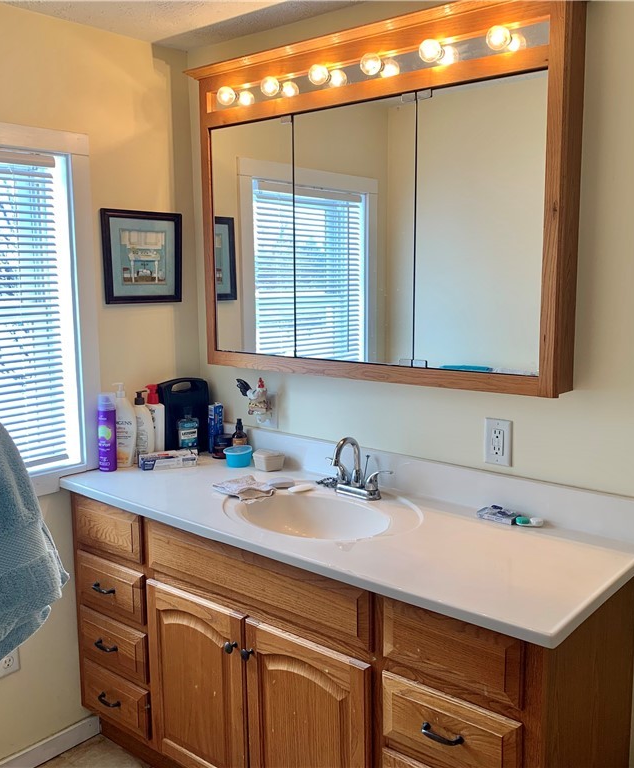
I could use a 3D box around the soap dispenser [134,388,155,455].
[{"bbox_3d":[-0.555,0.137,2.412,0.086,0.231,0.058,-1,9,-5],"label":"soap dispenser"}]

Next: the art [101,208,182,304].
[{"bbox_3d":[-0.540,-0.398,2.414,0.020,0.286,0.303,7,11,40],"label":"art"}]

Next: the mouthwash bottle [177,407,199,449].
[{"bbox_3d":[-0.421,0.153,2.518,0.065,0.154,0.042,-3,9,-18],"label":"mouthwash bottle"}]

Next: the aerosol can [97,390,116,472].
[{"bbox_3d":[-0.630,0.144,2.317,0.055,0.238,0.055,-2,9,-8],"label":"aerosol can"}]

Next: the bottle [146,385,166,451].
[{"bbox_3d":[-0.525,0.124,2.468,0.076,0.248,0.055,-2,9,-8],"label":"bottle"}]

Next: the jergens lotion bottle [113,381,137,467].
[{"bbox_3d":[-0.599,0.127,2.349,0.090,0.260,0.060,-1,9,-5],"label":"jergens lotion bottle"}]

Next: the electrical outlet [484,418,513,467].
[{"bbox_3d":[0.454,0.145,1.919,0.072,0.116,0.010,7,11,40],"label":"electrical outlet"}]

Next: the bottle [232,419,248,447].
[{"bbox_3d":[-0.246,0.179,2.466,0.048,0.134,0.048,-2,9,-8],"label":"bottle"}]

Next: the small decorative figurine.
[{"bbox_3d":[-0.199,0.051,2.405,0.120,0.143,0.065,7,11,40],"label":"small decorative figurine"}]

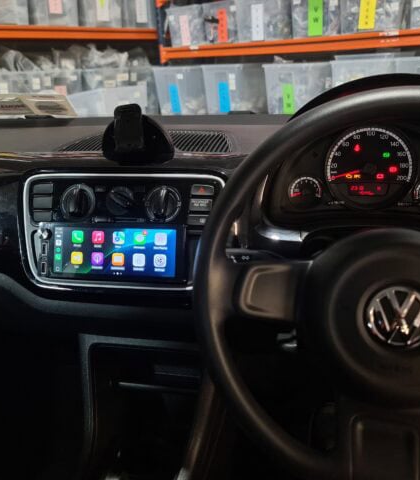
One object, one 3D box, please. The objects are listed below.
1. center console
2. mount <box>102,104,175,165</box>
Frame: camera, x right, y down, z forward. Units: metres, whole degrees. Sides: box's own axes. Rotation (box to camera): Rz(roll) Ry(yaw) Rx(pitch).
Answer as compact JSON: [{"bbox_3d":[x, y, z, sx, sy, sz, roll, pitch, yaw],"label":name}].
[{"bbox_3d":[-0.109,-0.012,0.620,0.258,0.148,0.060,2,2,7],"label":"center console"},{"bbox_3d":[-0.101,-0.146,0.645,0.096,0.074,0.072,0,23,7],"label":"mount"}]

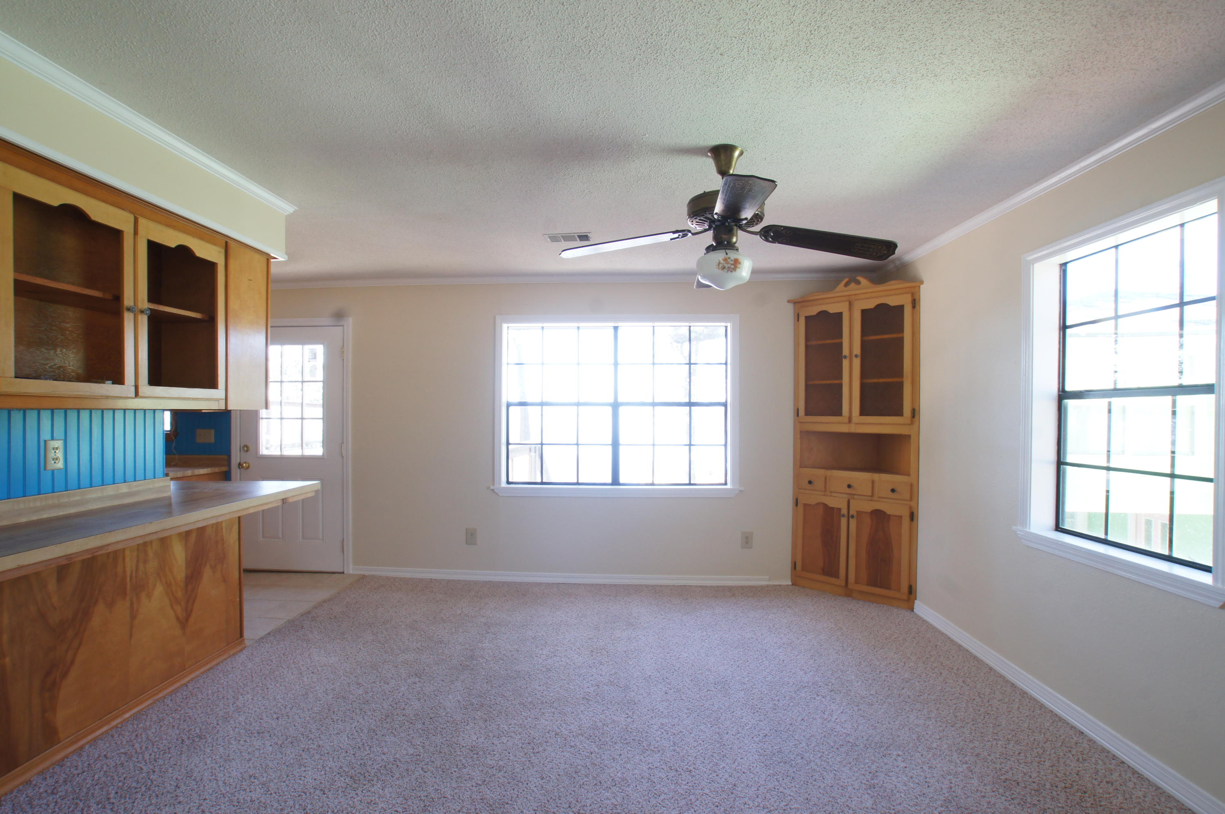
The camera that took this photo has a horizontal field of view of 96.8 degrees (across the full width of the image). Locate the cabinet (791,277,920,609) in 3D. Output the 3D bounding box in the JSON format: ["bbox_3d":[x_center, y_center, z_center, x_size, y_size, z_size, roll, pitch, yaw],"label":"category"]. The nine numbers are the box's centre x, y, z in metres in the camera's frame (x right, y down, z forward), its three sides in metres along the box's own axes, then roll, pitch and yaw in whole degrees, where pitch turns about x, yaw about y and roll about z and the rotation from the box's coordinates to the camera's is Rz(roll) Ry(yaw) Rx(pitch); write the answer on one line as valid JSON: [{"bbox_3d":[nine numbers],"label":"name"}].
[{"bbox_3d":[1.939,0.243,4.144,0.910,2.350,0.490,1,0,43],"label":"cabinet"}]

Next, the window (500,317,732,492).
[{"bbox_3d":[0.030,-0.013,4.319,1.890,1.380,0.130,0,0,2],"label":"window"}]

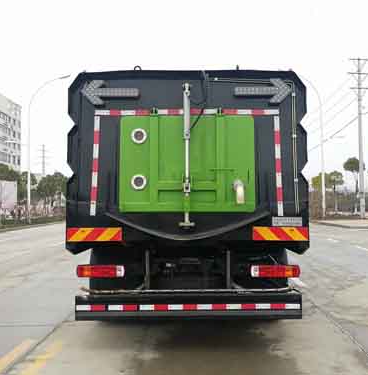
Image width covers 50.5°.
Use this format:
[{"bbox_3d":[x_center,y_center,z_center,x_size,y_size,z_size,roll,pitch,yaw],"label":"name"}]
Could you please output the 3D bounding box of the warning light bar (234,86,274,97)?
[{"bbox_3d":[0.729,-1.007,4.090,0.400,0.095,0.060,0,-2,1],"label":"warning light bar"}]

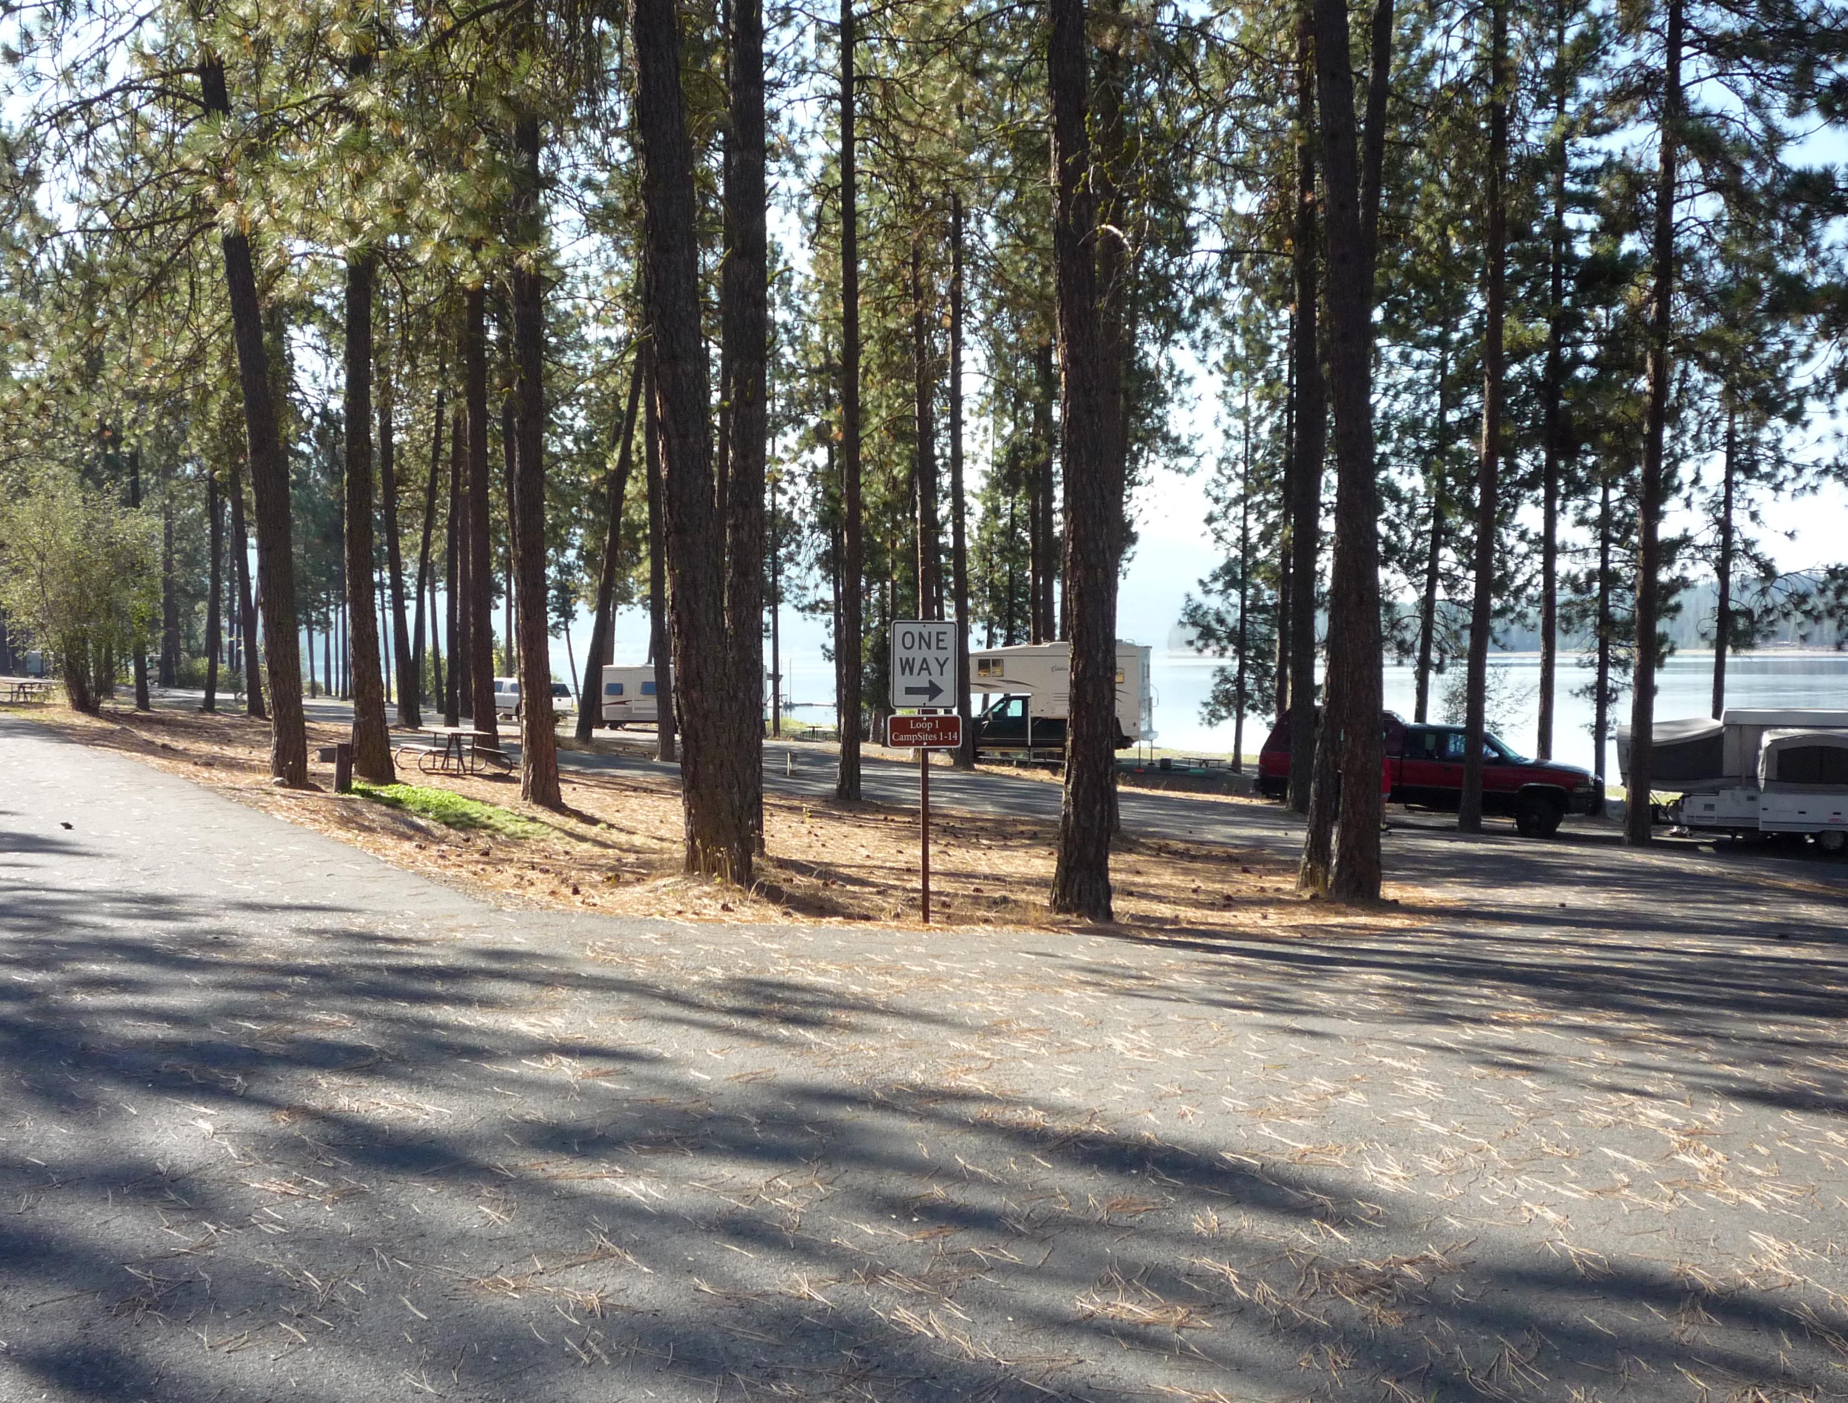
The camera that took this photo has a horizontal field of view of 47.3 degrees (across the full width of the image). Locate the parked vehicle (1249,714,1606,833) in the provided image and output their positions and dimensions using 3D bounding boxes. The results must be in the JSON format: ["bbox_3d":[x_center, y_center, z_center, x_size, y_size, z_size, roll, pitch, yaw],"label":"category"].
[{"bbox_3d":[9.220,1.215,38.400,6.000,2.000,2.000,2,2,25],"label":"parked vehicle"}]

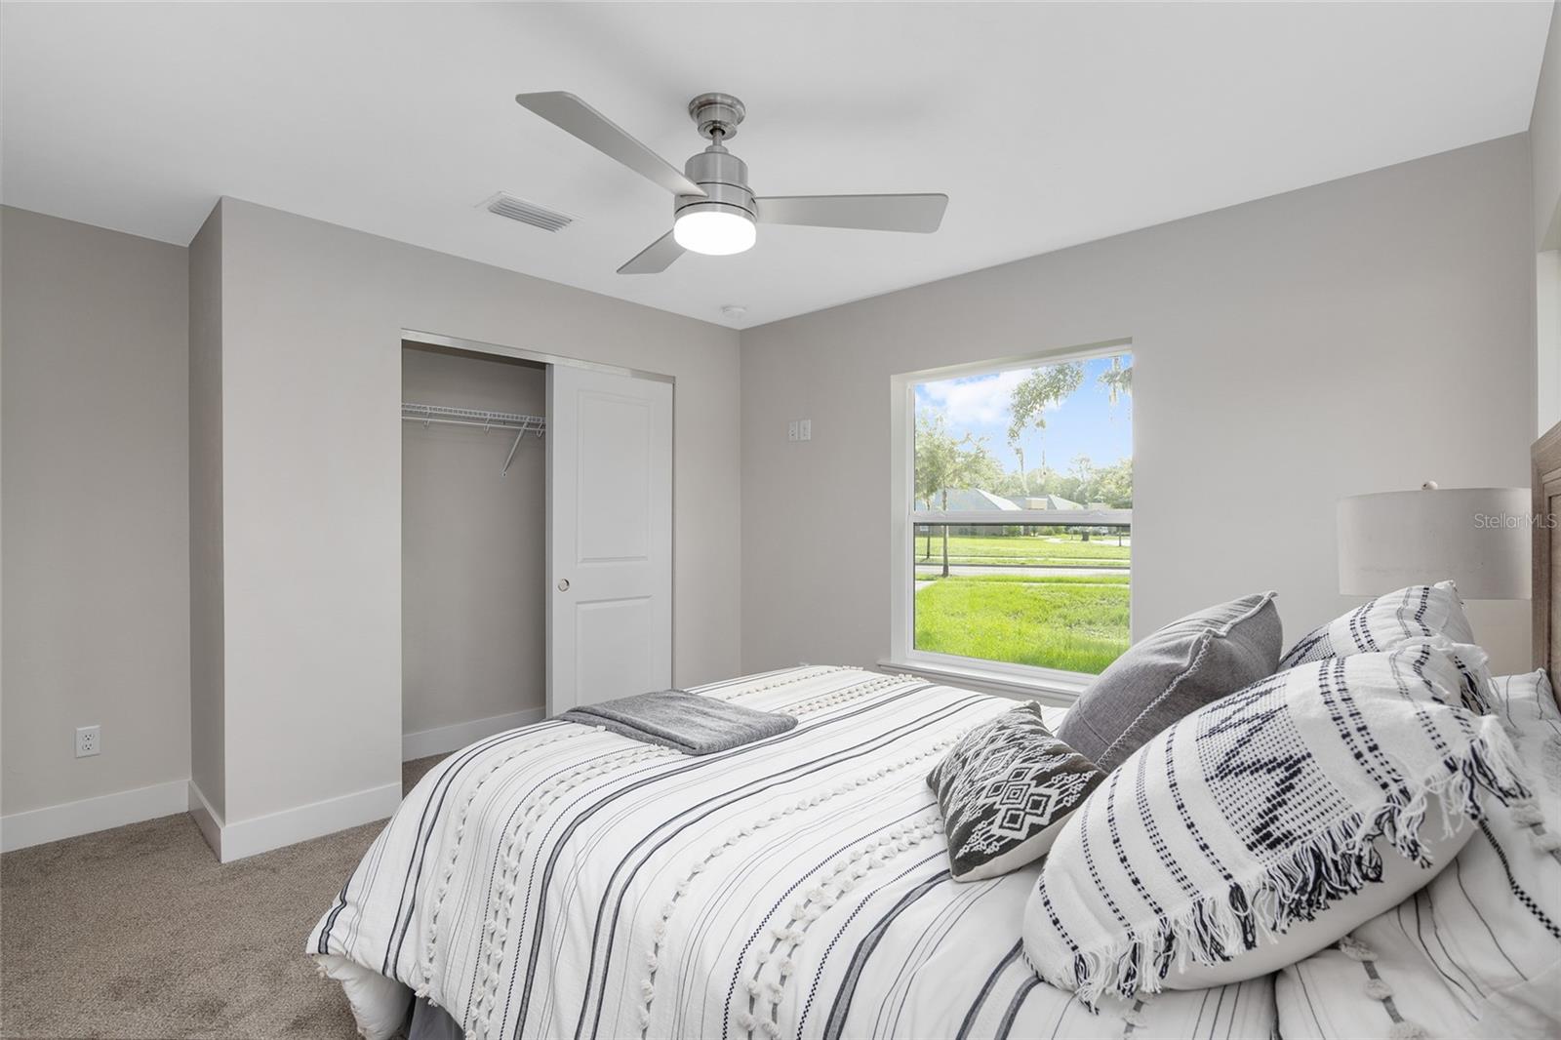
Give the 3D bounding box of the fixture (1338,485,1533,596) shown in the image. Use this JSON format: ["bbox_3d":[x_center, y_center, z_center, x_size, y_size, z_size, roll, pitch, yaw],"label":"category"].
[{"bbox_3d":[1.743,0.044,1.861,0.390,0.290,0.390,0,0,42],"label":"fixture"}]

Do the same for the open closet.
[{"bbox_3d":[-1.321,0.206,3.719,0.560,2.070,1.500,0,0,42],"label":"open closet"}]

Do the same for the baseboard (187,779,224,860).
[{"bbox_3d":[-2.286,1.181,2.745,0.670,0.132,0.020,0,0,42],"label":"baseboard"}]

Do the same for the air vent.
[{"bbox_3d":[-0.979,-1.189,2.715,0.210,0.025,0.340,0,0,42],"label":"air vent"}]

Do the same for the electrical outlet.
[{"bbox_3d":[-2.761,0.888,2.771,0.012,0.117,0.071,0,0,42],"label":"electrical outlet"}]

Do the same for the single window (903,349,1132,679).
[{"bbox_3d":[1.076,-0.007,3.321,1.150,1.470,0.100,0,0,42],"label":"single window"}]

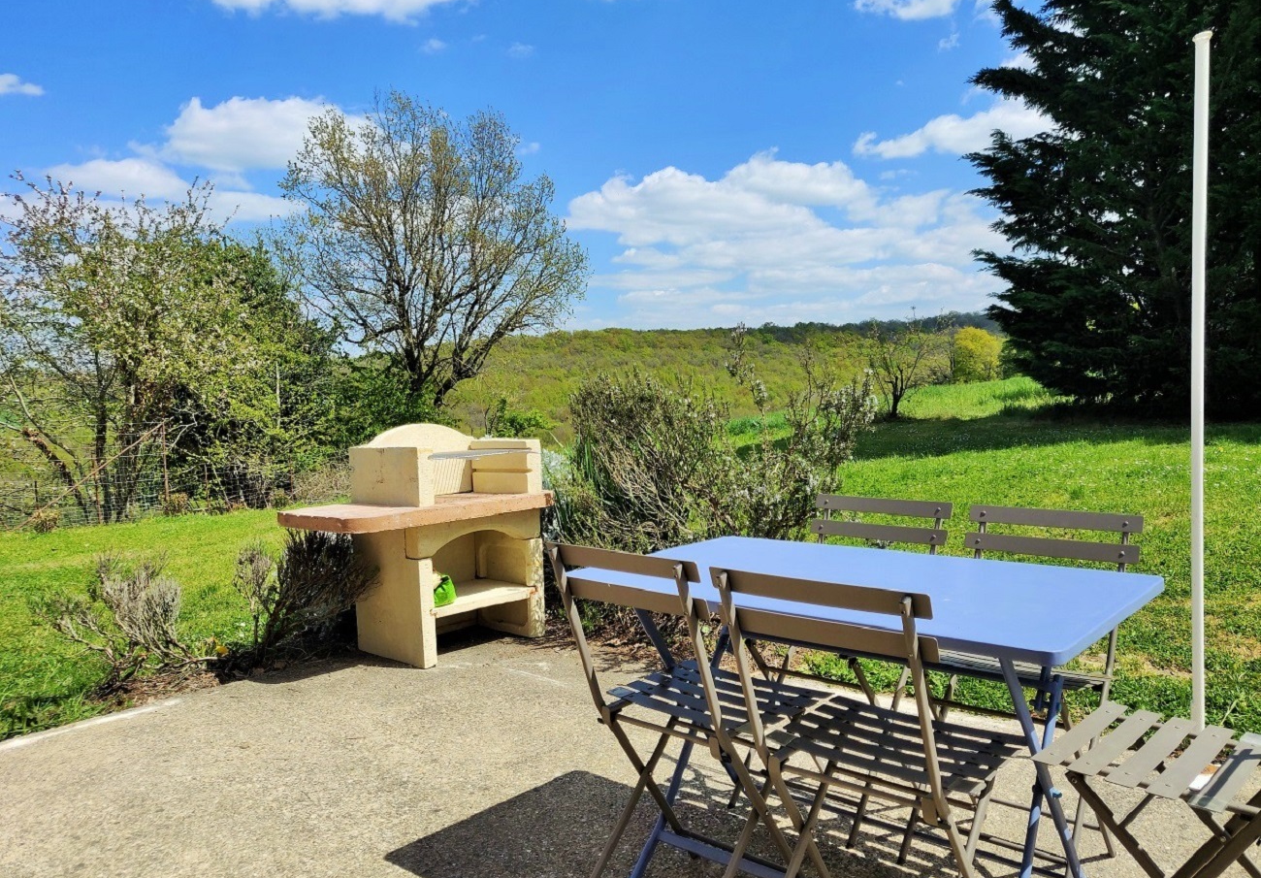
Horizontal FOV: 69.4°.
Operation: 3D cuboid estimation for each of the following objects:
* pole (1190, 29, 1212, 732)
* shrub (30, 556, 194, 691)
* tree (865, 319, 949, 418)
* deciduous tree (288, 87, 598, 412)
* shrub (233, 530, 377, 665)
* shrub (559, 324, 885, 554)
[{"bbox_3d":[1.646,-0.076,2.633,0.060,2.166,0.060,-1,2,0],"label":"pole"},{"bbox_3d":[-2.206,0.774,3.880,0.620,0.530,0.550,-1,2,0],"label":"shrub"},{"bbox_3d":[9.087,-2.353,30.000,2.700,3.350,2.600,-1,2,0],"label":"tree"},{"bbox_3d":[-4.039,-3.402,19.000,6.200,7.600,5.800,-1,2,0],"label":"deciduous tree"},{"bbox_3d":[-1.516,0.732,4.240,0.620,0.600,0.580,-1,2,0],"label":"shrub"},{"bbox_3d":[0.463,0.163,4.950,1.600,1.500,1.300,-1,2,0],"label":"shrub"}]

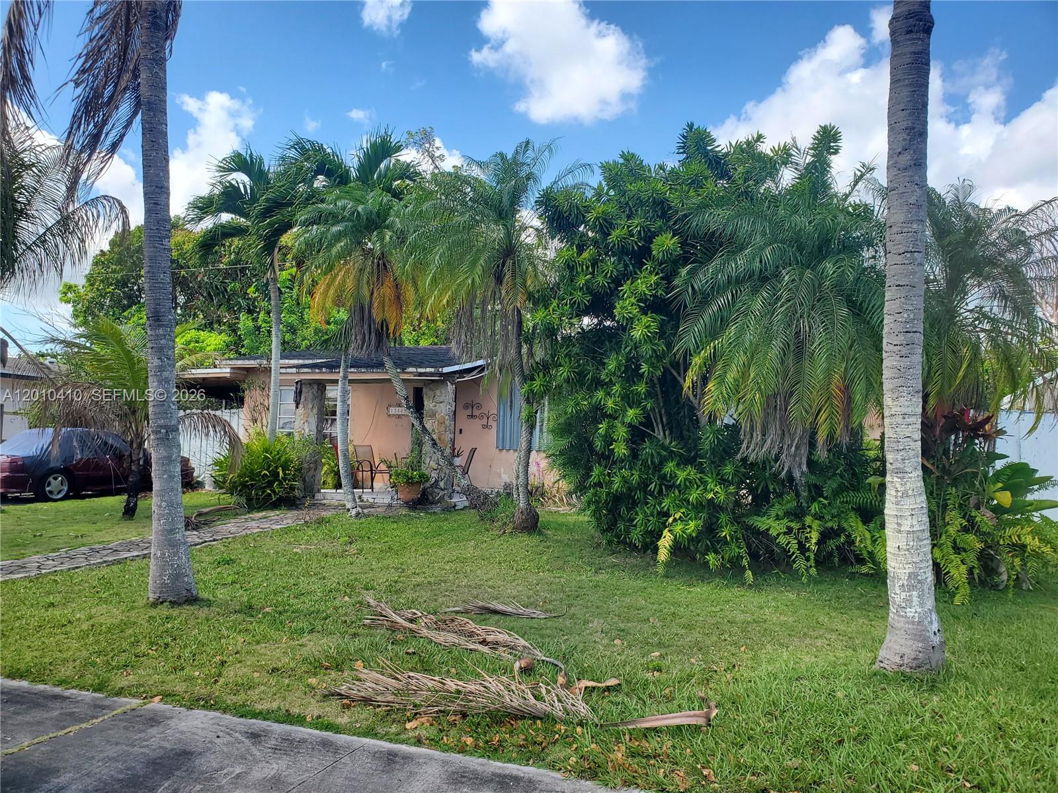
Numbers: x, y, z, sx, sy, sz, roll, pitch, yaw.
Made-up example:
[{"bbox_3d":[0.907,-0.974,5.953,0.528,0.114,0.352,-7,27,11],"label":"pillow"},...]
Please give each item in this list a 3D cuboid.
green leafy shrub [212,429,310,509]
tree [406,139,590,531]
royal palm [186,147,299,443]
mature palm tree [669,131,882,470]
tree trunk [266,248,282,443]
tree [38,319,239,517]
[{"bbox_3d":[-4.819,1.309,14.300,1.770,1.443,1.500,0,-2,0],"label":"green leafy shrub"},{"bbox_3d":[-0.435,-0.864,11.300,2.598,5.571,2.500,0,-2,0],"label":"tree"},{"bbox_3d":[-5.226,-1.365,14.500,2.081,6.365,2.200,0,-2,0],"label":"royal palm"},{"bbox_3d":[2.946,-0.769,9.300,2.476,4.798,2.500,0,-2,0],"label":"mature palm tree"},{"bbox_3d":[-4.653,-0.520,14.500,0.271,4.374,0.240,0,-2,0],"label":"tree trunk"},{"bbox_3d":[-6.193,0.334,12.600,3.198,3.145,3.000,0,-2,0],"label":"tree"}]

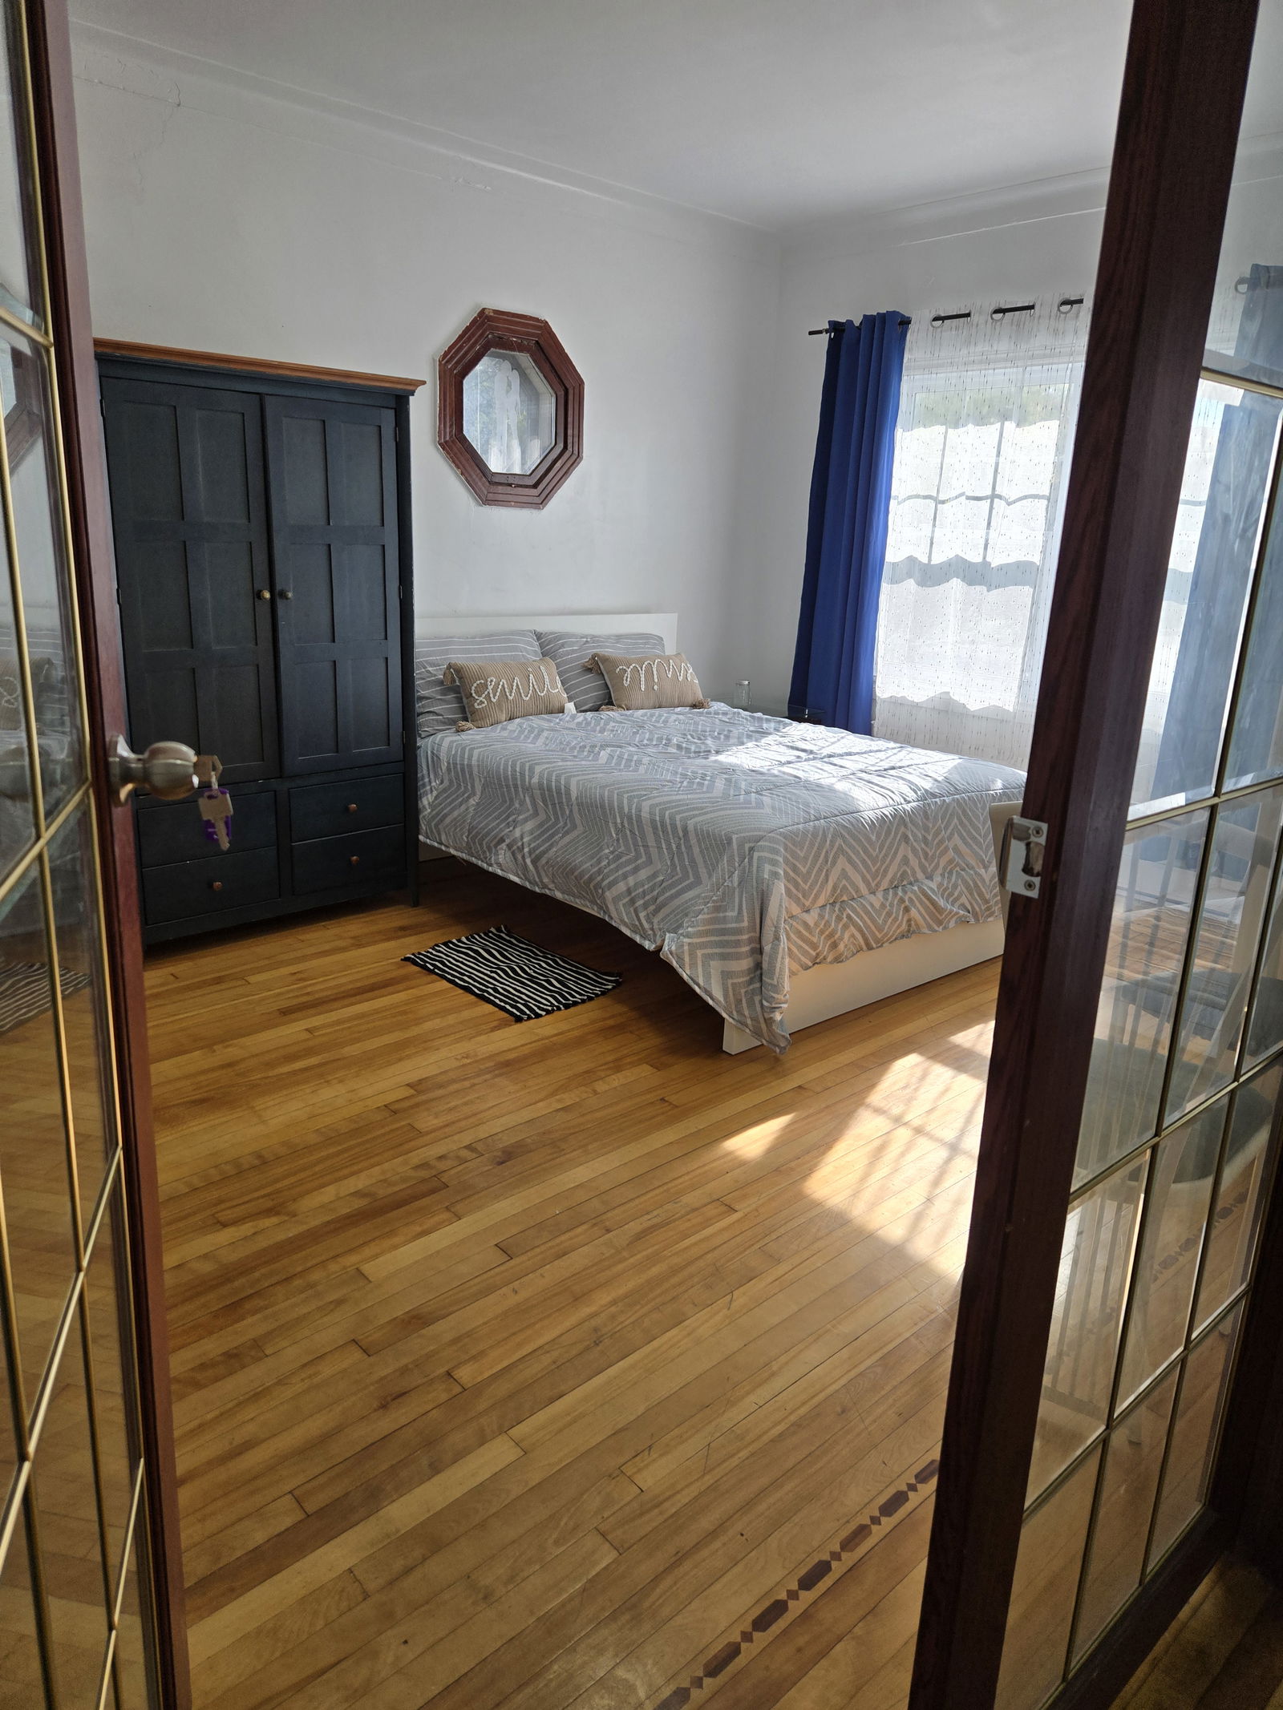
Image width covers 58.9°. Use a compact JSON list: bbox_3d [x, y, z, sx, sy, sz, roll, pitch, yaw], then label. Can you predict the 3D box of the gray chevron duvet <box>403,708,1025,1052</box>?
[{"bbox_3d":[0.349,-0.101,4.175,1.820,0.640,1.830,-11,21,-40],"label":"gray chevron duvet"}]

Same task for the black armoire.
[{"bbox_3d":[-1.329,-0.663,3.840,1.075,1.825,0.560,-11,21,-40],"label":"black armoire"}]

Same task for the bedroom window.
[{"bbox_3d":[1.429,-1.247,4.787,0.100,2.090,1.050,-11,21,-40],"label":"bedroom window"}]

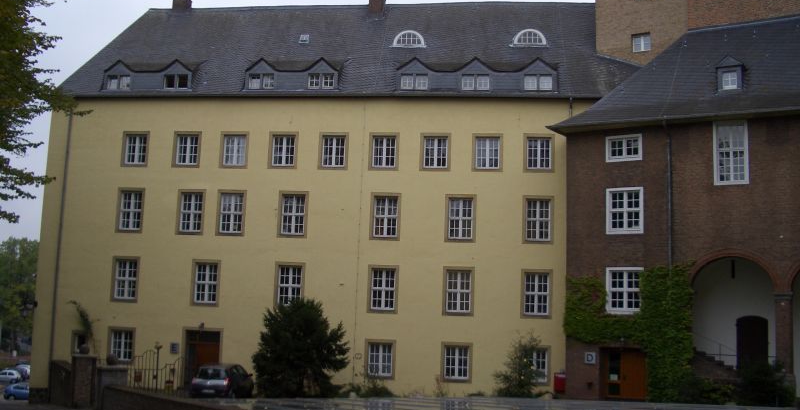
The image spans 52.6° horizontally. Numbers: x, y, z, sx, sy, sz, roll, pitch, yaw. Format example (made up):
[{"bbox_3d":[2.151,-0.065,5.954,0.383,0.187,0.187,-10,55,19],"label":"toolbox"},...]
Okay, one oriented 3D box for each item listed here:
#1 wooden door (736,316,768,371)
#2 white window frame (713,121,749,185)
[{"bbox_3d":[14.898,5.824,34.173,1.250,2.226,0.180,-3,-8,34],"label":"wooden door"},{"bbox_3d":[14.054,-2.213,34.327,1.377,2.749,0.150,-2,-8,32],"label":"white window frame"}]

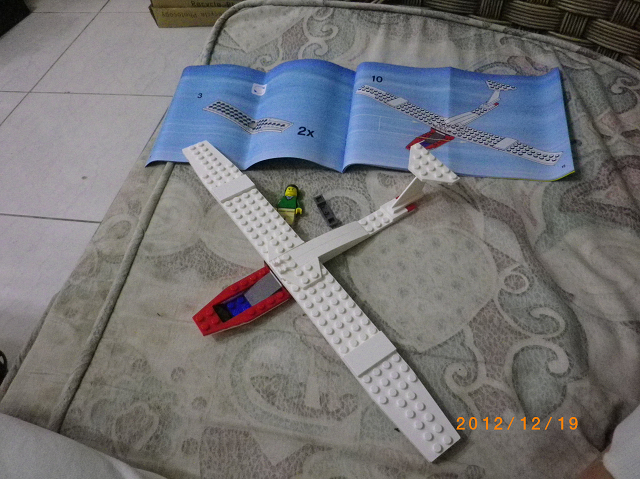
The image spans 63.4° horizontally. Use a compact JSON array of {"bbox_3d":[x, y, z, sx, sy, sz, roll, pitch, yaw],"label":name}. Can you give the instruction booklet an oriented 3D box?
[{"bbox_3d":[0.034,-0.122,0.498,0.387,0.024,0.153,3,52,9],"label":"instruction booklet"}]

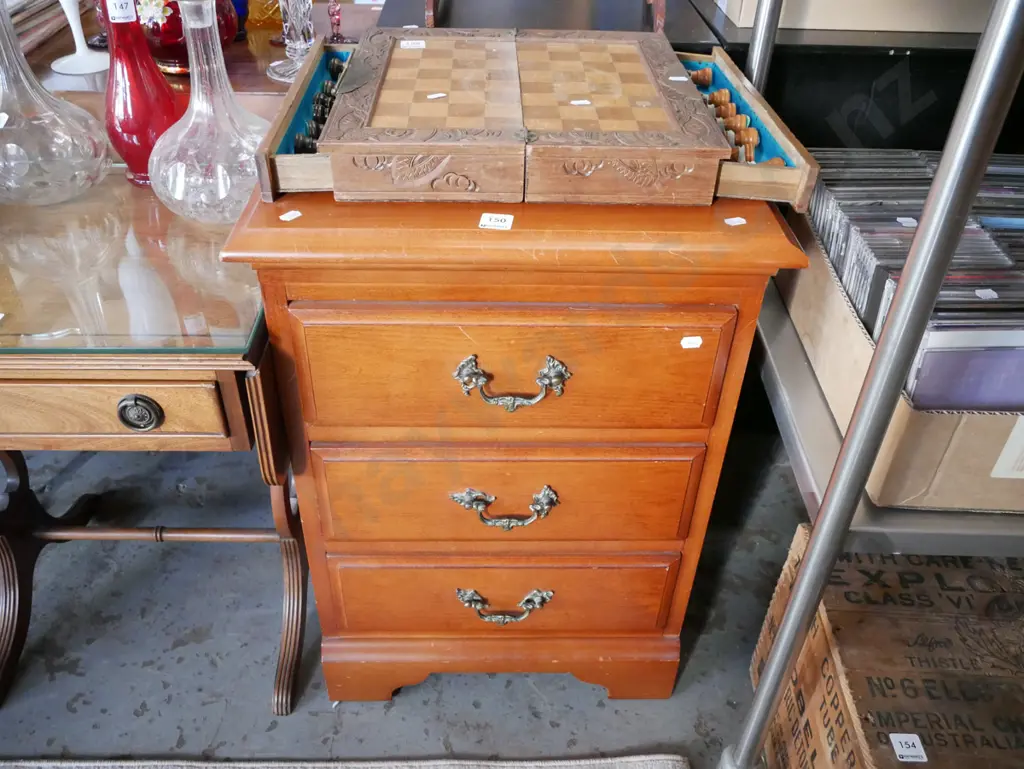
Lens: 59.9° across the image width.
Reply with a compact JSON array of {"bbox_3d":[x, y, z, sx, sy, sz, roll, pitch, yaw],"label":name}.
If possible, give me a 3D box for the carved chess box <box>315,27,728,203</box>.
[{"bbox_3d":[0.009,-0.297,0.941,0.367,0.057,0.343,0,39,-2],"label":"carved chess box"}]

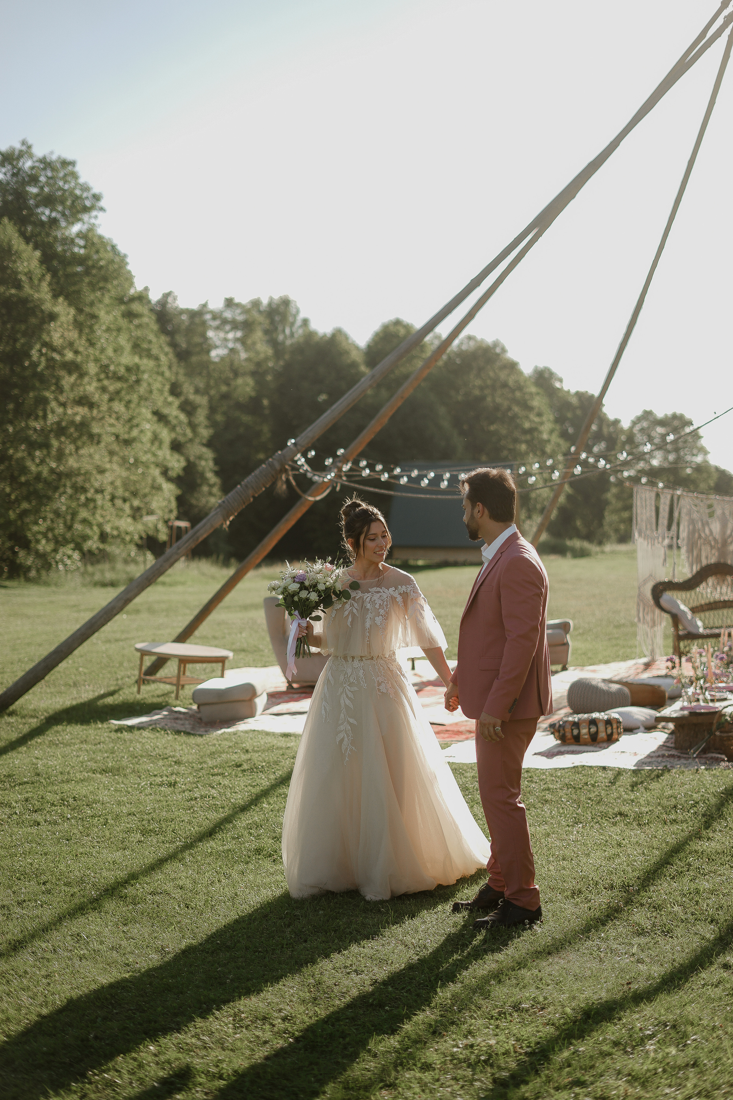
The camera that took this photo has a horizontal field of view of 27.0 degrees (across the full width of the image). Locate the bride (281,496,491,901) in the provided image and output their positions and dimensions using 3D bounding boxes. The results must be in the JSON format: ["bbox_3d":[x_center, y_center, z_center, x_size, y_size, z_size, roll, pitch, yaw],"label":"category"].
[{"bbox_3d":[0.100,0.604,6.763,0.950,1.670,0.900,0,1,12],"label":"bride"}]

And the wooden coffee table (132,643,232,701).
[{"bbox_3d":[-1.639,1.095,13.574,0.930,0.425,0.840,5,2,43],"label":"wooden coffee table"}]

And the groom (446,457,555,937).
[{"bbox_3d":[0.520,0.562,6.062,0.430,1.780,0.550,0,1,-18],"label":"groom"}]

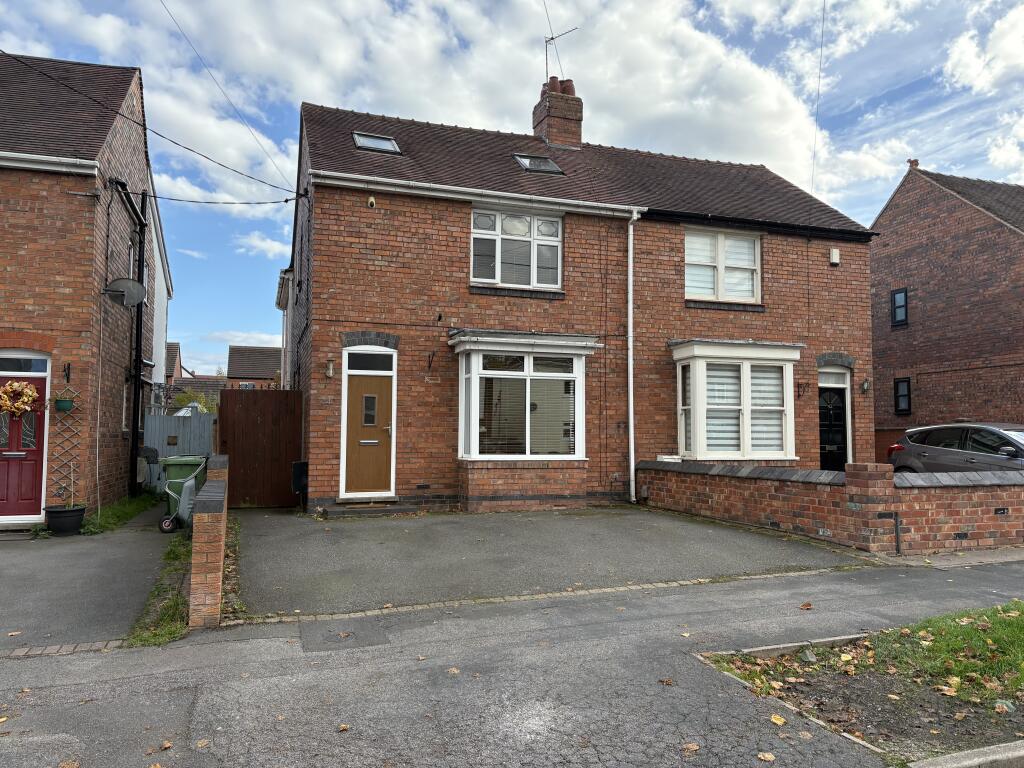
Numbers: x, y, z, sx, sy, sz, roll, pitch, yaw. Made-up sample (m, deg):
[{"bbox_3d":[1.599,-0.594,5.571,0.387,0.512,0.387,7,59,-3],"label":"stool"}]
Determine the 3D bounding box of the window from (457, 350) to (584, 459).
[{"bbox_3d":[0.169,0.387,12.845,1.983,1.725,0.666,1,-3,-20],"label":"window"}]

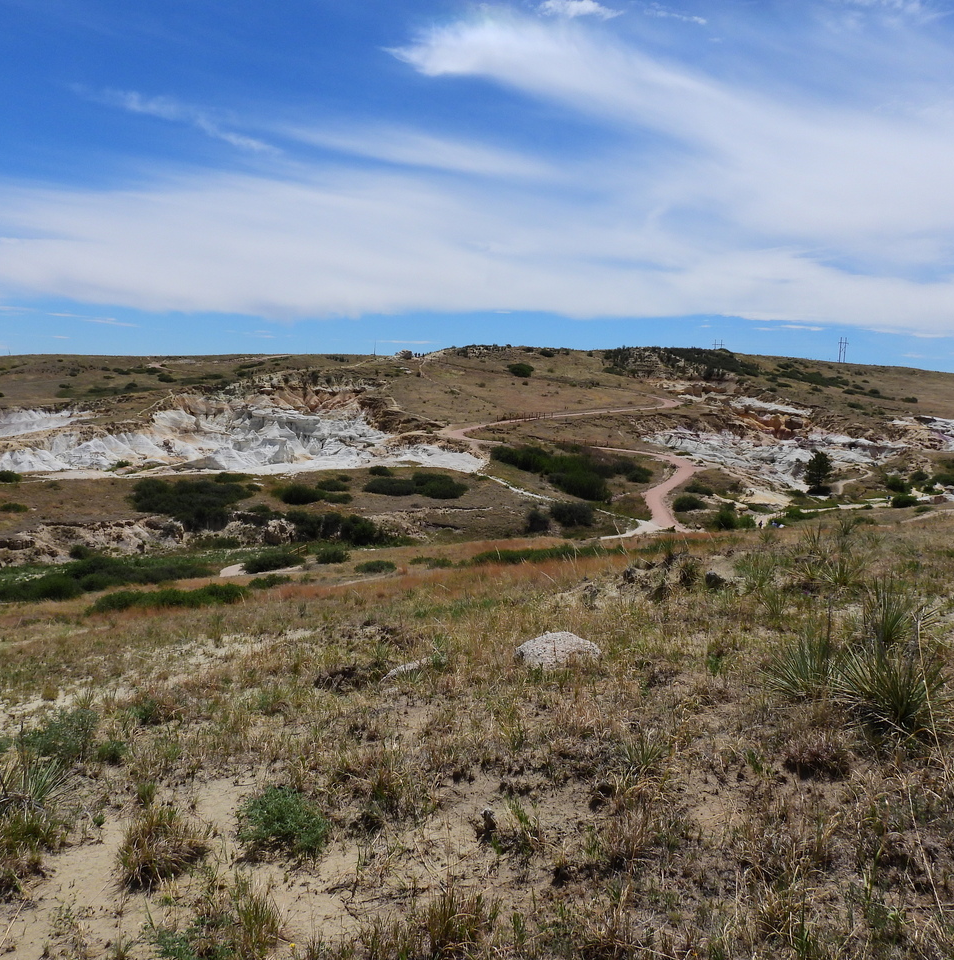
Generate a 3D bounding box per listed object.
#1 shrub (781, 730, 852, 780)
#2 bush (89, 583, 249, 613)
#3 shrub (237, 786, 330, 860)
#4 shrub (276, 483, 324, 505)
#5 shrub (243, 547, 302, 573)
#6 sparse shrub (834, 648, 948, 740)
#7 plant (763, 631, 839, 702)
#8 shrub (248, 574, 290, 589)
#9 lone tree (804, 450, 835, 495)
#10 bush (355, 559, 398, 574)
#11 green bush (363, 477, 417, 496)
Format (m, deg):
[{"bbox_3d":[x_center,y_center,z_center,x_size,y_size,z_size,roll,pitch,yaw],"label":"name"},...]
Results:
[{"bbox_3d":[1.721,1.397,4.500,0.350,0.200,0.320,5,6,22],"label":"shrub"},{"bbox_3d":[-21.482,8.209,62.000,11.000,1.600,4.000,1,6,-19],"label":"bush"},{"bbox_3d":[-0.785,1.393,3.600,0.370,0.230,0.340,1,6,-12],"label":"shrub"},{"bbox_3d":[-24.859,1.901,125.000,7.000,2.600,5.000,1,6,-11],"label":"shrub"},{"bbox_3d":[-19.816,7.897,86.000,5.600,2.100,4.000,1,6,-13],"label":"shrub"},{"bbox_3d":[2.475,1.275,5.300,0.700,0.500,0.680,5,6,26],"label":"sparse shrub"},{"bbox_3d":[2.157,1.253,5.900,0.500,0.380,0.470,5,6,21],"label":"plant"},{"bbox_3d":[-16.520,8.120,71.000,3.300,1.000,2.400,1,6,-13],"label":"shrub"},{"bbox_3d":[69.465,-1.521,180.000,6.000,8.700,5.800,5,6,21],"label":"lone tree"},{"bbox_3d":[-9.059,7.797,80.000,3.700,1.150,2.800,2,6,-6],"label":"bush"},{"bbox_3d":[-13.310,0.989,135.000,7.700,2.400,5.500,2,6,-6],"label":"green bush"}]

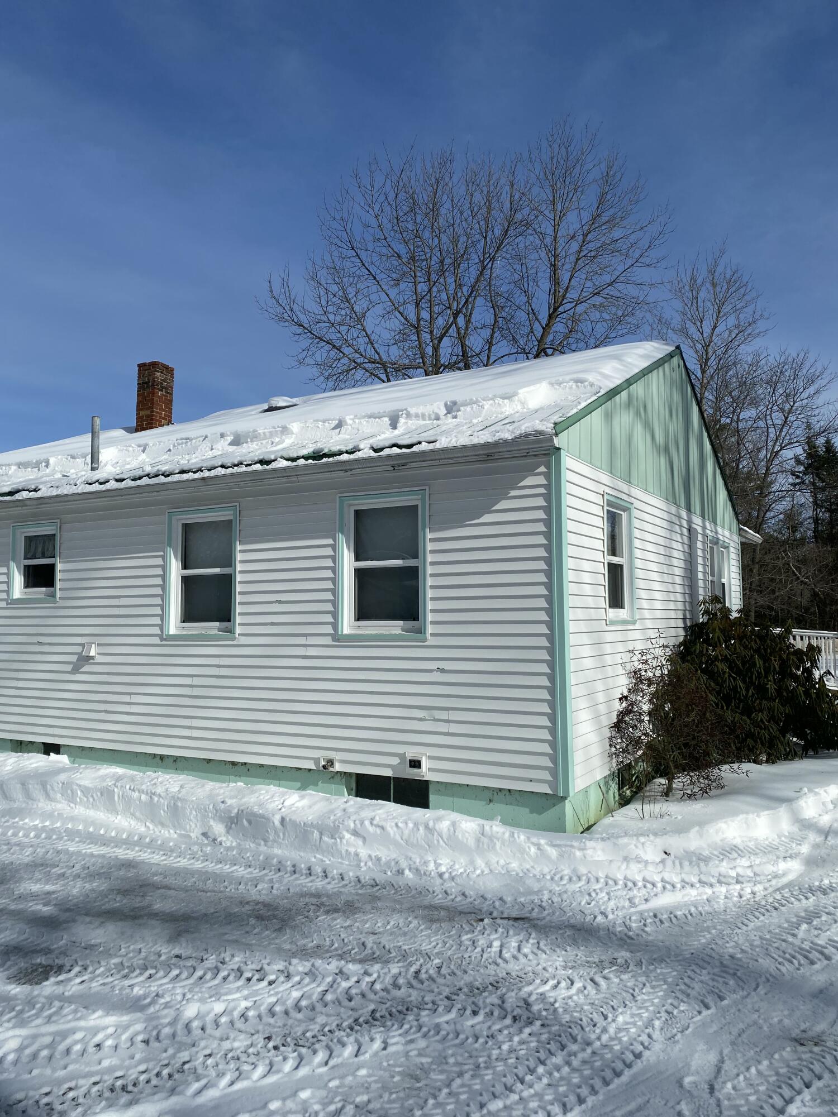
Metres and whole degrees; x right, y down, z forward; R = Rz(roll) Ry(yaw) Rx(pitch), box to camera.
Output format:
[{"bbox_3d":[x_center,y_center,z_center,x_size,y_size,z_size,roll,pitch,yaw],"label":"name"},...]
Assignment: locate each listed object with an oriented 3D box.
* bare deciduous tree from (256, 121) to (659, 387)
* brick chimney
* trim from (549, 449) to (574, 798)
[{"bbox_3d":[1.468,-4.579,23.425,11.280,15.973,10.152,-1,-4,4],"label":"bare deciduous tree"},{"bbox_3d":[-4.619,-2.741,14.743,0.430,1.250,0.420,-3,-5,30],"label":"brick chimney"},{"bbox_3d":[1.118,0.492,6.594,0.095,2.679,0.095,-3,-5,30],"label":"trim"}]

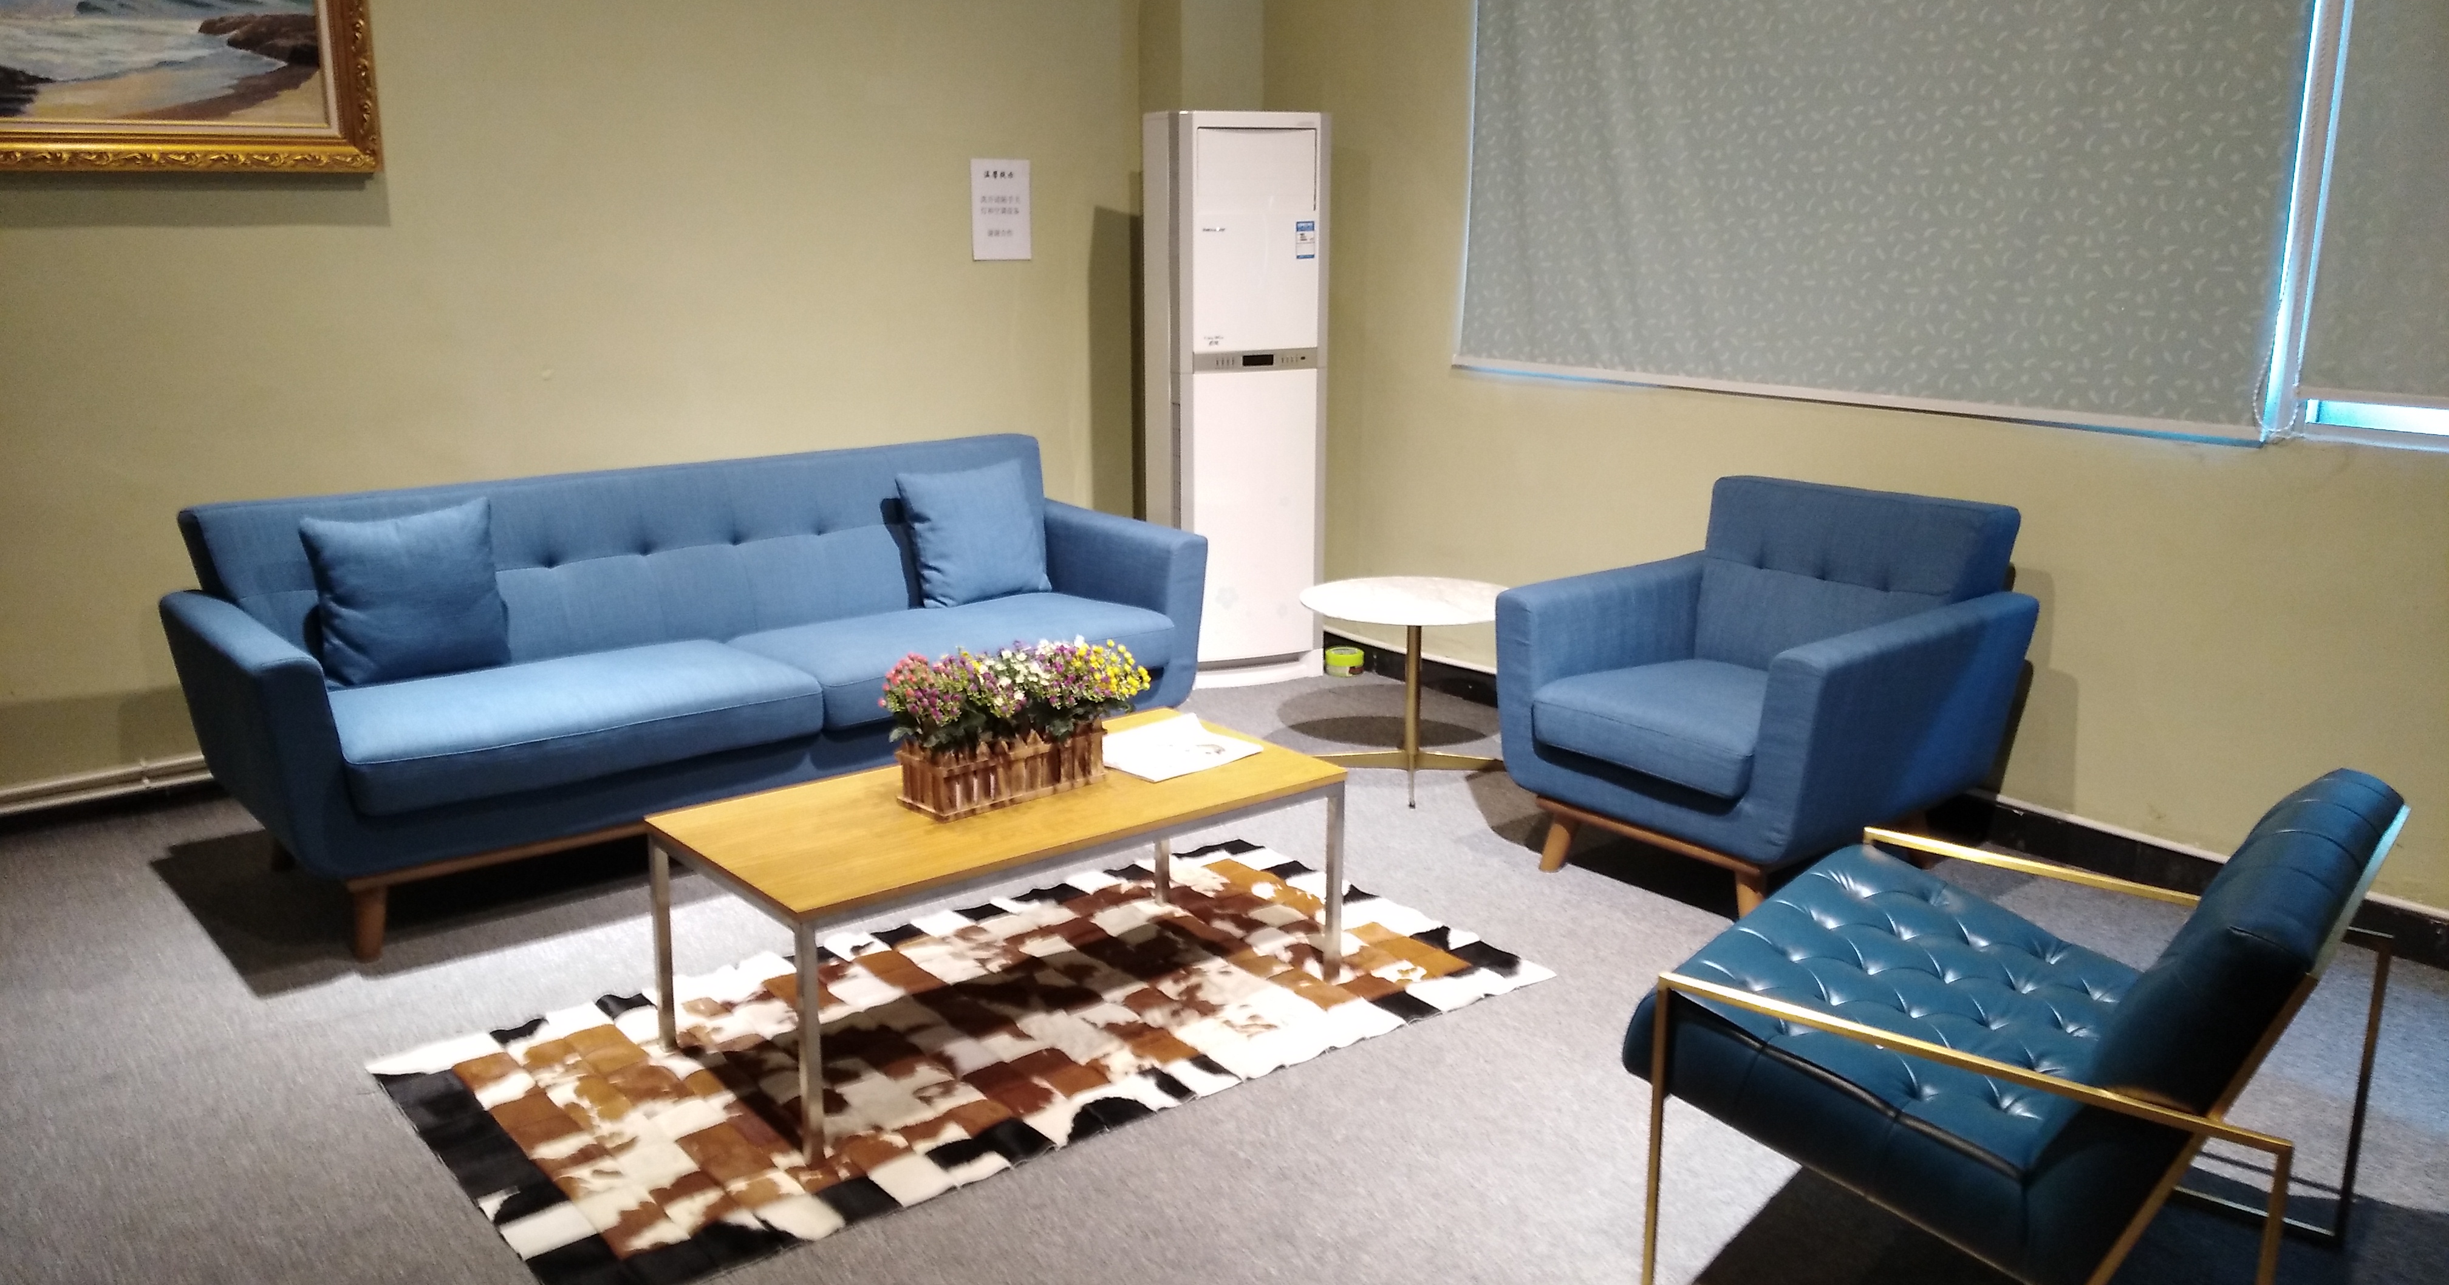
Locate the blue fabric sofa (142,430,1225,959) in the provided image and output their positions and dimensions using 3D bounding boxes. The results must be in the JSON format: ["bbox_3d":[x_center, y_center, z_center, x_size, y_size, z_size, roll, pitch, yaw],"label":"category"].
[{"bbox_3d":[-1.208,0.018,4.543,2.317,0.837,0.877,-10,17,-39],"label":"blue fabric sofa"}]

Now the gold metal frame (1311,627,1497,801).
[{"bbox_3d":[0.516,0.124,4.949,0.609,0.461,0.609,-1,13,-4],"label":"gold metal frame"}]

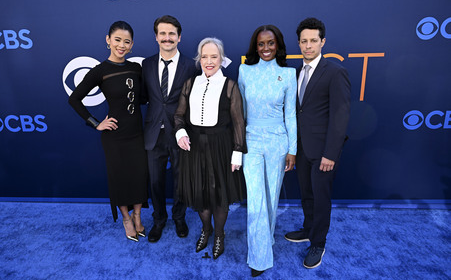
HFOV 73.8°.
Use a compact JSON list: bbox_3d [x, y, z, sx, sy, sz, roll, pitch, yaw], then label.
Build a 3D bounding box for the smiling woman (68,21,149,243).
[{"bbox_3d":[-0.916,-0.032,2.478,0.580,1.760,0.420,-7,15,-23],"label":"smiling woman"}]

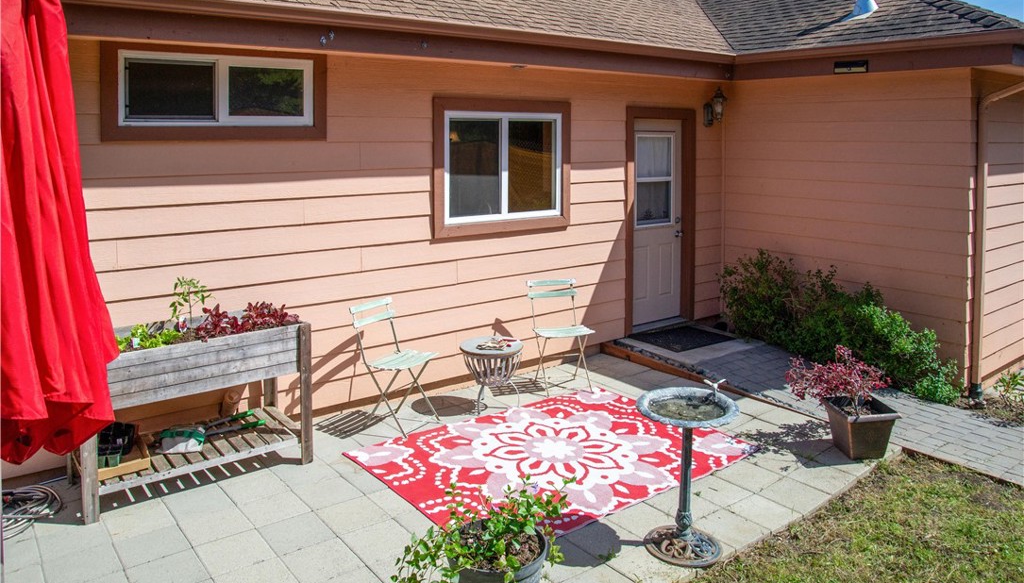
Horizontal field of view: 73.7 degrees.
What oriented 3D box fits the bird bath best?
[{"bbox_3d":[0.866,0.893,3.340,0.520,0.735,0.520,0,9,0],"label":"bird bath"}]

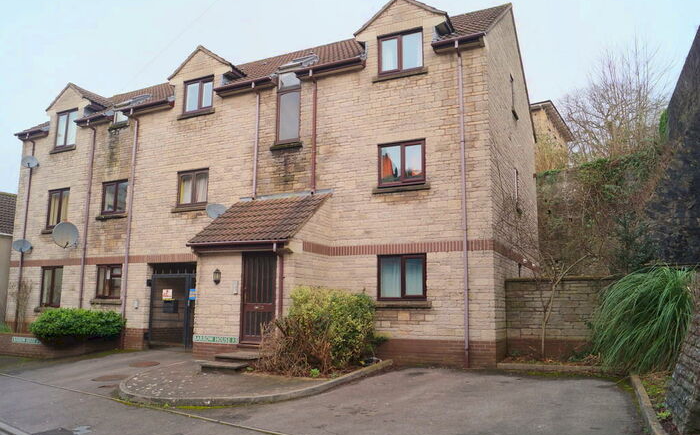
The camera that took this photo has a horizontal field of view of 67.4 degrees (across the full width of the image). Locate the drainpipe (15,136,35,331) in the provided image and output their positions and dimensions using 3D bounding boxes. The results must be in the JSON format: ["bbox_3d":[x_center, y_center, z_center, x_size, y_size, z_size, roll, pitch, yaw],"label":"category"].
[{"bbox_3d":[-11.394,0.508,18.154,0.090,7.051,0.270,-4,-9,26],"label":"drainpipe"}]

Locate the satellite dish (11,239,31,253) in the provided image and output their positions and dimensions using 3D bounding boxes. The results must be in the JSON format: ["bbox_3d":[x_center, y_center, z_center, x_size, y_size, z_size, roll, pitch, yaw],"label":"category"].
[{"bbox_3d":[-10.551,0.932,16.975,0.360,0.470,0.530,-5,-11,32],"label":"satellite dish"}]

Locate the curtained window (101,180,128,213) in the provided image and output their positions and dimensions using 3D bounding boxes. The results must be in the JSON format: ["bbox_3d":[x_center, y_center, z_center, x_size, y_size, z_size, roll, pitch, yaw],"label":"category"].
[{"bbox_3d":[-7.264,-0.607,16.270,1.181,1.049,0.100,-4,-10,26],"label":"curtained window"}]

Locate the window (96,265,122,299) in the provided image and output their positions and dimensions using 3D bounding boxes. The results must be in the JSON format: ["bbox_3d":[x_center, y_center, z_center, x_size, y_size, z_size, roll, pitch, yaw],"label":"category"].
[{"bbox_3d":[-7.232,1.939,15.831,1.151,1.027,0.100,-4,-10,26],"label":"window"}]

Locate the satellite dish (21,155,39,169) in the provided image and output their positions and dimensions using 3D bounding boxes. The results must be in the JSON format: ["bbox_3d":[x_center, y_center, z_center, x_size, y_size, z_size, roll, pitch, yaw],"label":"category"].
[{"bbox_3d":[-10.800,-1.855,17.687,0.520,0.420,0.400,6,-11,-29],"label":"satellite dish"}]

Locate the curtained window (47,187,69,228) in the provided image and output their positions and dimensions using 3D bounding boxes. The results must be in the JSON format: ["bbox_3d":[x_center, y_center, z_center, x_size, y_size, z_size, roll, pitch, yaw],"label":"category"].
[{"bbox_3d":[-9.621,-0.280,17.383,1.149,1.280,0.100,-4,-10,26],"label":"curtained window"}]

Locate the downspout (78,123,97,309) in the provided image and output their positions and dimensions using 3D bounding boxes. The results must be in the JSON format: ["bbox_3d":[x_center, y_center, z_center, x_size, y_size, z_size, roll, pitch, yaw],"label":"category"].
[{"bbox_3d":[-8.523,0.309,16.738,0.090,7.051,0.270,-4,-9,26],"label":"downspout"}]

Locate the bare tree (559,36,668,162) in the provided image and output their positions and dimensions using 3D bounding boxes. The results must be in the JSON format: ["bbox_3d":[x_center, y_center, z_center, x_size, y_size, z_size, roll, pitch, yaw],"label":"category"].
[{"bbox_3d":[12.610,-5.244,25.000,5.000,6.300,4.700,-4,-10,26],"label":"bare tree"}]

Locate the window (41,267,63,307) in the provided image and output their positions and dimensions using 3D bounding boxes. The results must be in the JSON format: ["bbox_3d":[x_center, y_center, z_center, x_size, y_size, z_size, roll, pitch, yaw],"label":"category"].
[{"bbox_3d":[-9.784,2.291,17.339,1.038,1.334,0.120,-4,-9,26],"label":"window"}]

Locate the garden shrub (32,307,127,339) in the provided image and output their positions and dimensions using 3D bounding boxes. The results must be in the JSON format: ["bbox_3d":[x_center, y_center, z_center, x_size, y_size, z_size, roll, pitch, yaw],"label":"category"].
[{"bbox_3d":[-7.684,2.959,14.751,1.450,0.870,1.950,-4,-9,26],"label":"garden shrub"}]

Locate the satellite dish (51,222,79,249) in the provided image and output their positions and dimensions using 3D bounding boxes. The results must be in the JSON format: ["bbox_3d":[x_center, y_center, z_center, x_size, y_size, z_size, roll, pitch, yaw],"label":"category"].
[{"bbox_3d":[-8.760,0.555,16.163,0.760,0.850,0.500,8,-12,-38],"label":"satellite dish"}]

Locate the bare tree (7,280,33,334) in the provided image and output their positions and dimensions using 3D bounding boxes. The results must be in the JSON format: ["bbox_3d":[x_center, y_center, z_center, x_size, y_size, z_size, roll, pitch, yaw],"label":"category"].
[{"bbox_3d":[-10.306,2.836,16.373,0.600,1.670,0.550,-4,-9,26],"label":"bare tree"}]

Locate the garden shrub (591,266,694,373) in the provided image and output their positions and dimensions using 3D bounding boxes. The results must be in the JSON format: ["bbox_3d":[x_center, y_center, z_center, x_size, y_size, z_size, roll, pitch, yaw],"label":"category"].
[{"bbox_3d":[5.252,1.917,9.493,1.580,1.910,1.400,-4,-9,26],"label":"garden shrub"}]

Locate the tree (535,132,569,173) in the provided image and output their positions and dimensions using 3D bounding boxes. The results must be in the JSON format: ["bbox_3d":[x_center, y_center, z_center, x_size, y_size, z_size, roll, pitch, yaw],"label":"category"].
[{"bbox_3d":[9.199,-2.929,24.000,1.800,2.200,1.700,-2,-9,11],"label":"tree"}]

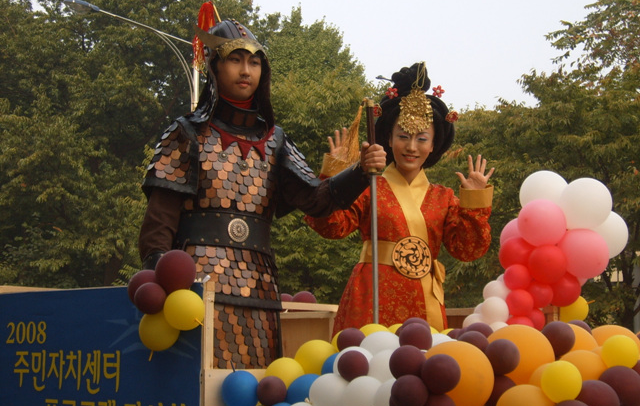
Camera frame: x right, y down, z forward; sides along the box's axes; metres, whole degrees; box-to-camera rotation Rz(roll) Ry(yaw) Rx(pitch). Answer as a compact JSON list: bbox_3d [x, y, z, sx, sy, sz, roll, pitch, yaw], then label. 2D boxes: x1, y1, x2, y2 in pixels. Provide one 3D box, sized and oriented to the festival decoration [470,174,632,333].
[{"bbox_3d":[0.875,0.180,4.600,0.610,0.630,0.460,1,-9,0],"label":"festival decoration"}]

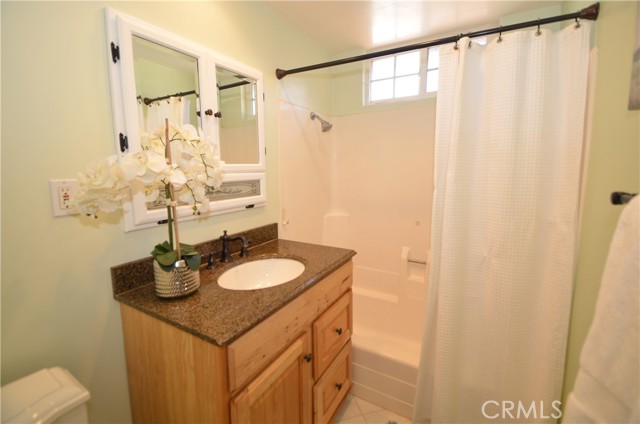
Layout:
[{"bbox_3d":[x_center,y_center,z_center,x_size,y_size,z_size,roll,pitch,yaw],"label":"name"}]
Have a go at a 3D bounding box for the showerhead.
[{"bbox_3d":[0.019,-0.680,2.011,0.165,0.155,0.085,6,10,29],"label":"showerhead"}]

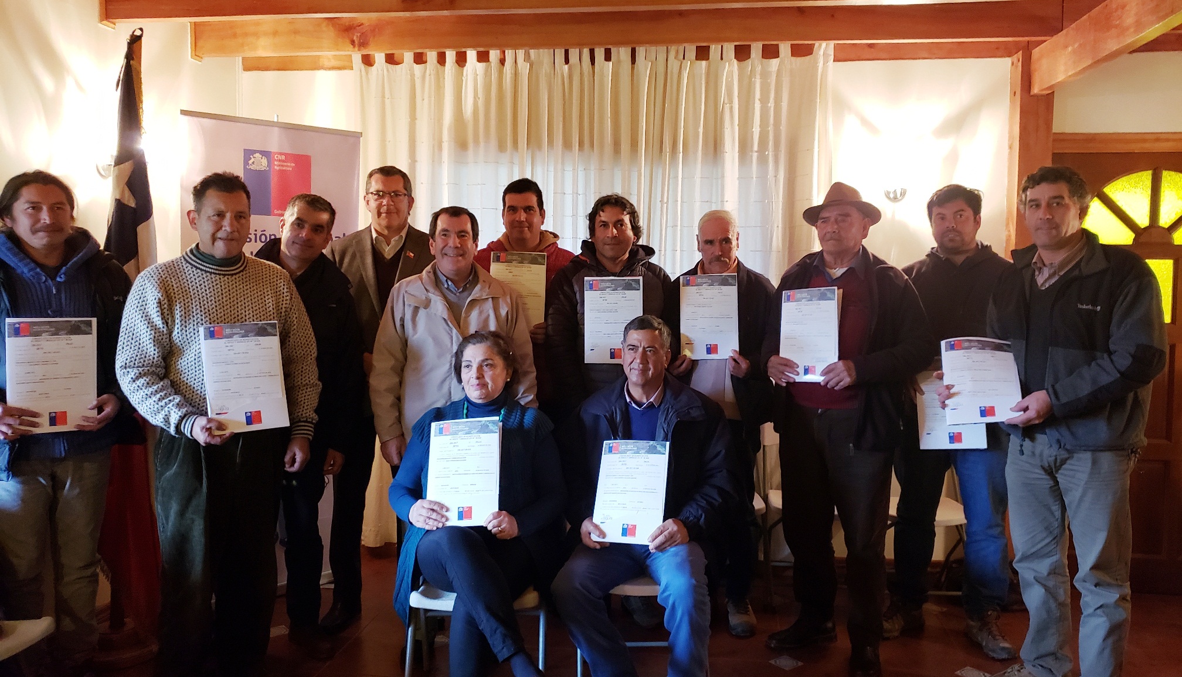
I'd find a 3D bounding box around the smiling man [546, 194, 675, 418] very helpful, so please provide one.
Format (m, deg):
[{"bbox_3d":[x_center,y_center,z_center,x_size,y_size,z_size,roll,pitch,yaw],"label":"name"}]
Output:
[{"bbox_3d":[0.079,0.293,3.616,0.552,1.746,0.442,0,3,1],"label":"smiling man"}]

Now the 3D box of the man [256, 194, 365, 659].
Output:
[{"bbox_3d":[-1.075,0.320,3.346,0.542,1.716,0.422,-1,4,-22],"label":"man"}]

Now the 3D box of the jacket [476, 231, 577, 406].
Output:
[{"bbox_3d":[-0.271,-0.077,3.695,0.522,0.746,0.371,0,3,-5],"label":"jacket"}]

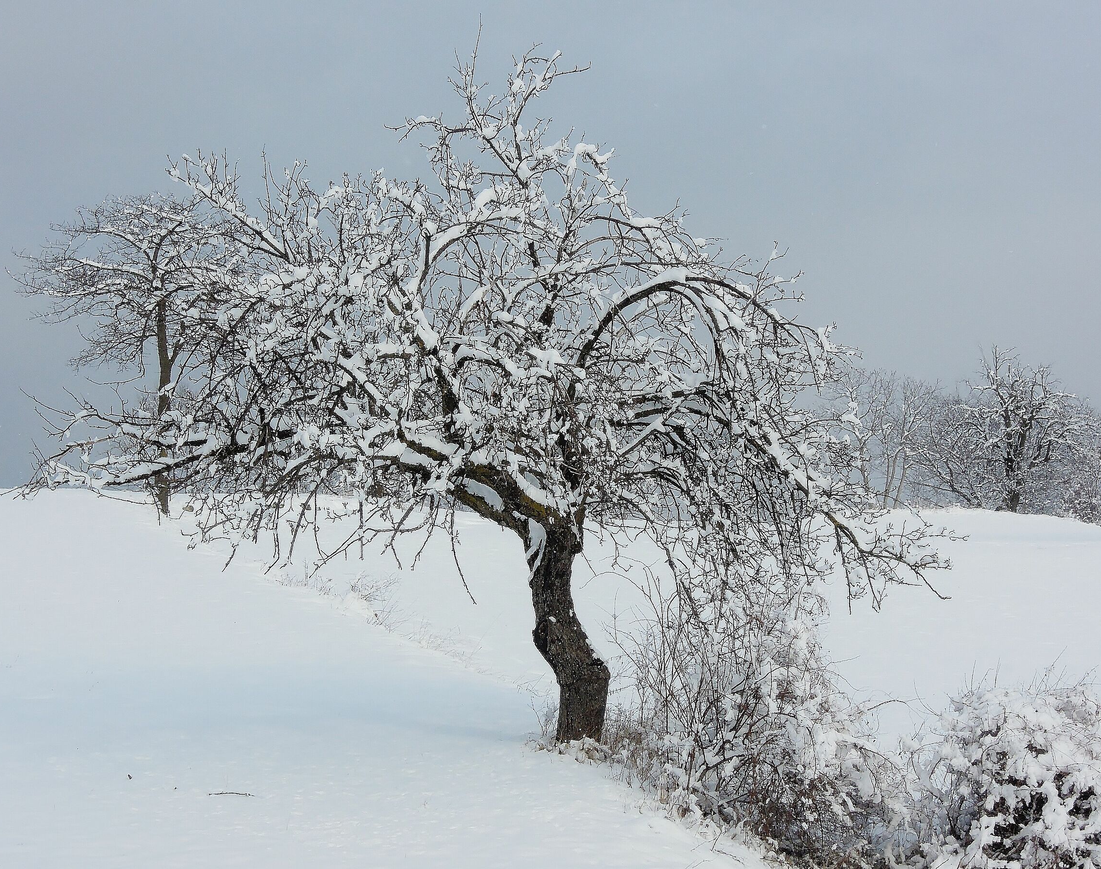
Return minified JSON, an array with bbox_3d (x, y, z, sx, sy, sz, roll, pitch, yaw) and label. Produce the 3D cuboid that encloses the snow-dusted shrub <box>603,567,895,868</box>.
[{"bbox_3d":[1.253,1.763,20.600,1.811,1.772,1.700,0,-1,0],"label":"snow-dusted shrub"}]

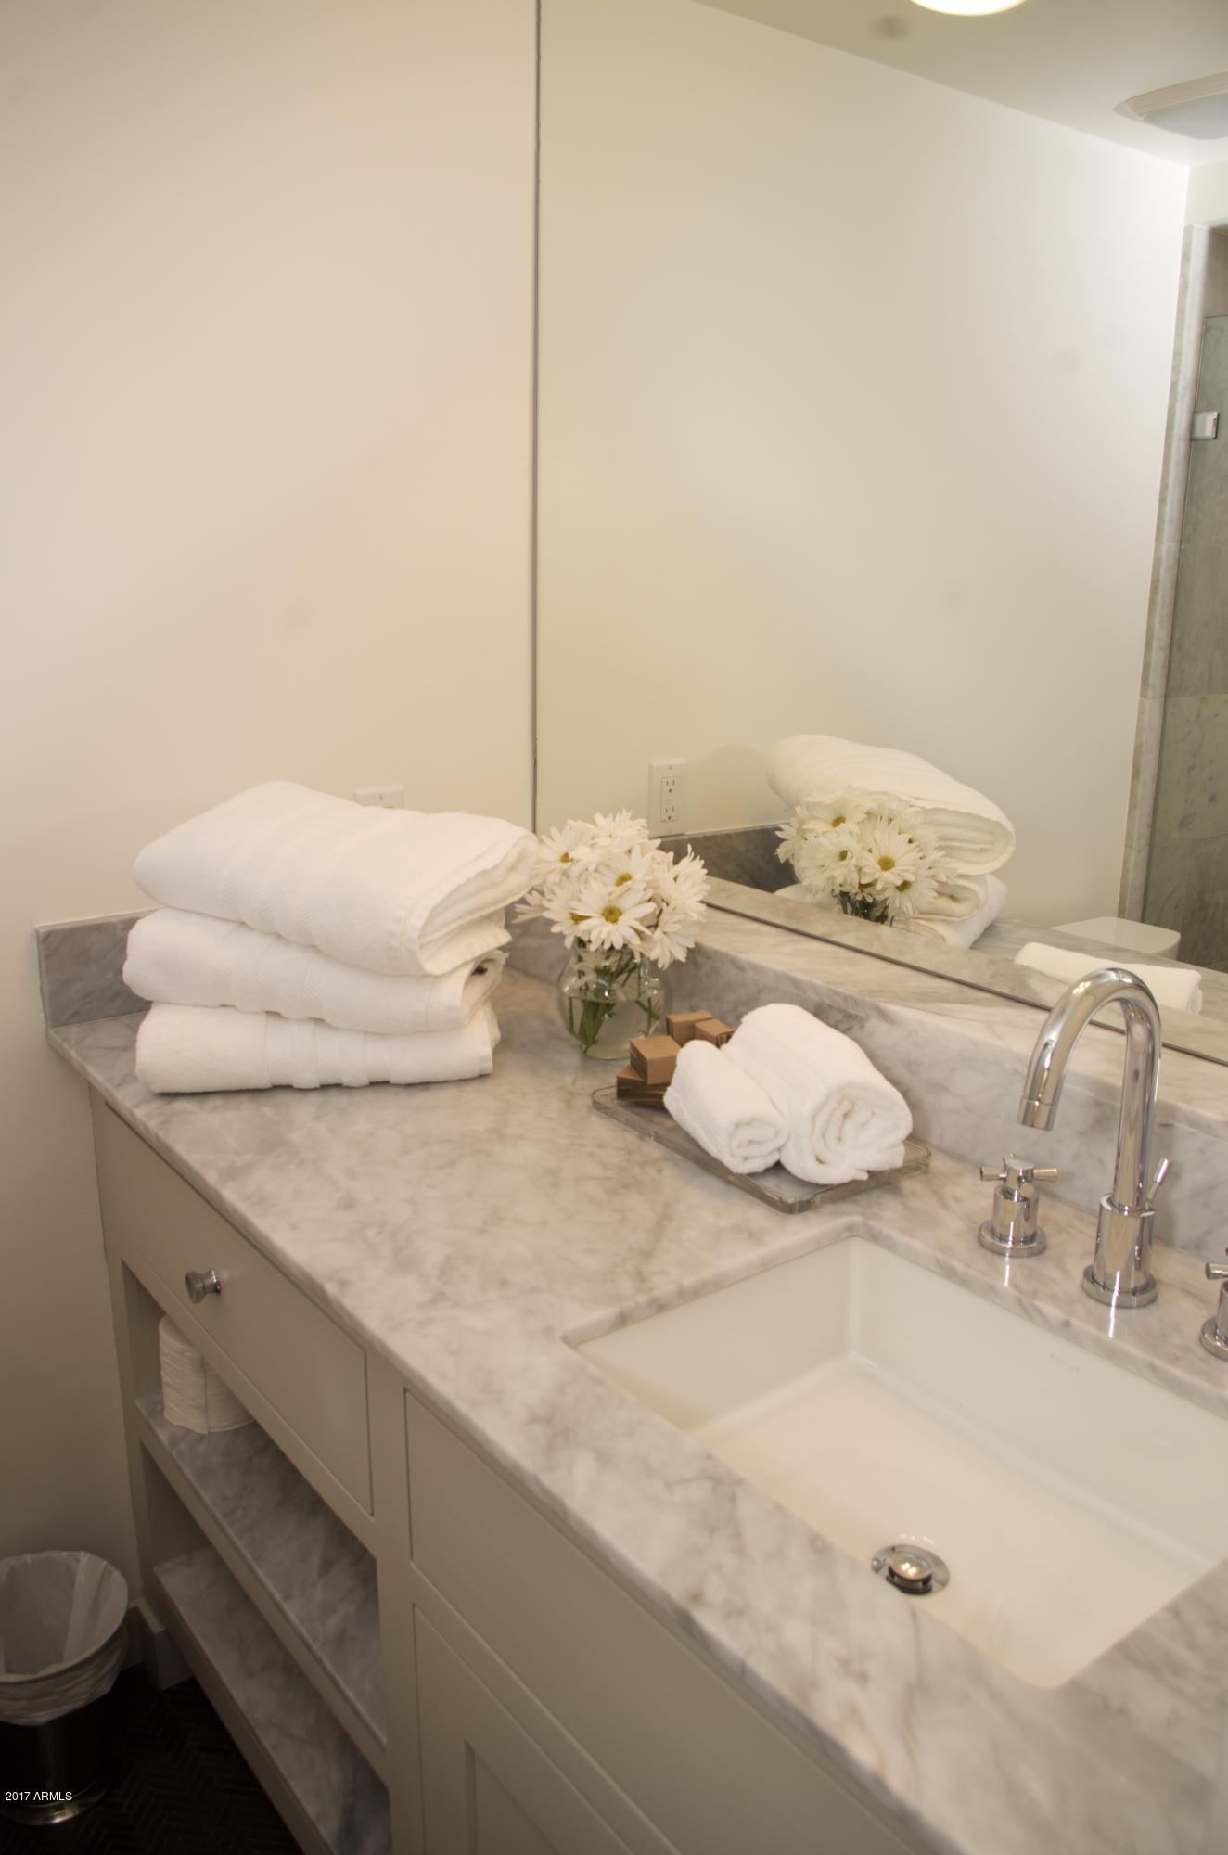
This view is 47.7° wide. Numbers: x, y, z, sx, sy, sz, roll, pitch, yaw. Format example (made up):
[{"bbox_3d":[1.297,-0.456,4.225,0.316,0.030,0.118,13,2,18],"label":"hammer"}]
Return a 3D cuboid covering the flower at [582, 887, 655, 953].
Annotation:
[{"bbox_3d":[0.004,-0.010,1.455,0.076,0.074,0.030,1,-7,0],"label":"flower"}]

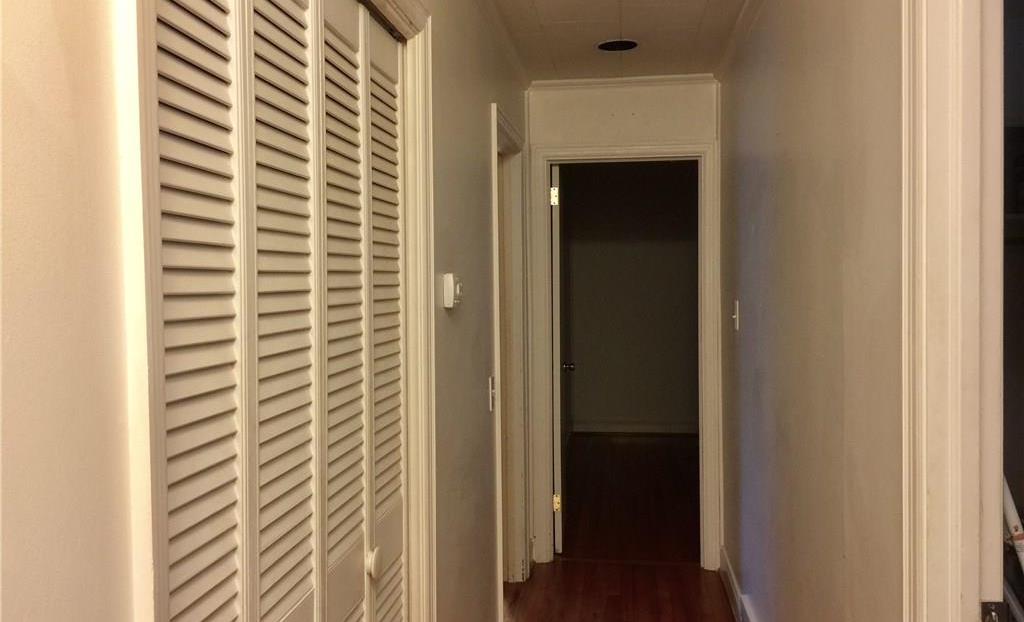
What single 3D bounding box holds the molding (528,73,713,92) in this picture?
[{"bbox_3d":[0.547,-1.145,4.284,0.950,0.043,0.038,0,1,8],"label":"molding"}]

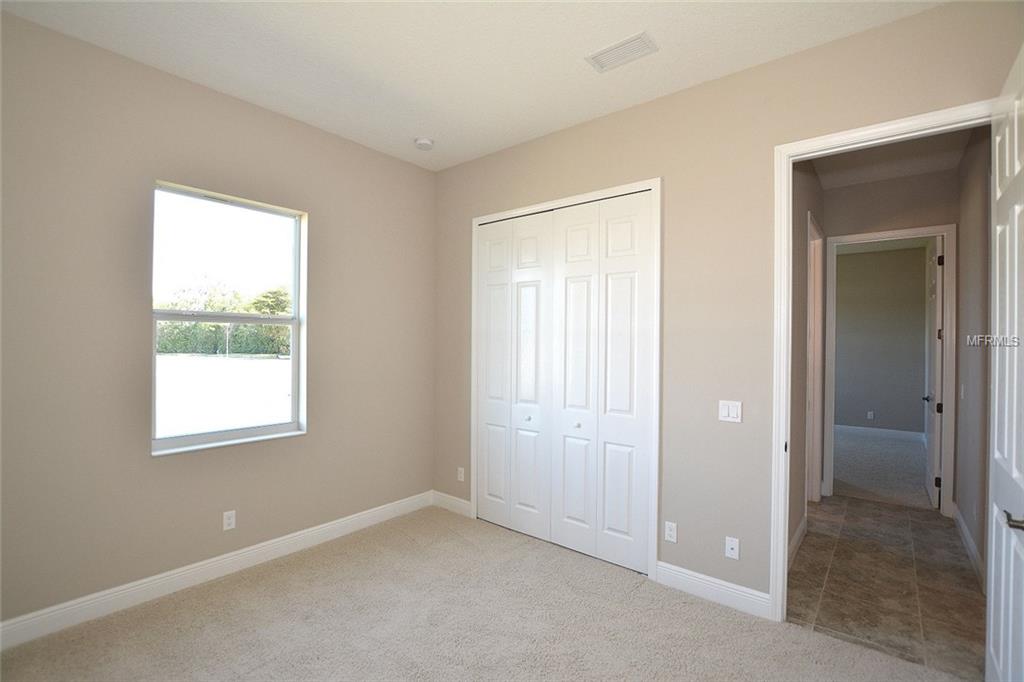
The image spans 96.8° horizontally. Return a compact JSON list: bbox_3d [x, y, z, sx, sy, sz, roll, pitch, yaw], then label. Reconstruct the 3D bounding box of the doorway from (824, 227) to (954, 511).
[{"bbox_3d":[3.476,0.266,4.229,0.915,2.520,0.130,1,0,39],"label":"doorway"}]

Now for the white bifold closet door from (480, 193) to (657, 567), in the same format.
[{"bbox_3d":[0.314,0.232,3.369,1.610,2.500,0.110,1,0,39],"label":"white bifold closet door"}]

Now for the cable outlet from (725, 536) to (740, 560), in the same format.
[{"bbox_3d":[1.241,1.166,2.559,0.070,0.117,0.010,1,0,39],"label":"cable outlet"}]

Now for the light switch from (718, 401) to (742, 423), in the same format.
[{"bbox_3d":[1.235,0.399,2.572,0.117,0.117,0.012,1,0,39],"label":"light switch"}]

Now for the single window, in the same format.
[{"bbox_3d":[-1.775,-0.128,2.930,0.110,1.550,0.885,1,0,39],"label":"single window"}]

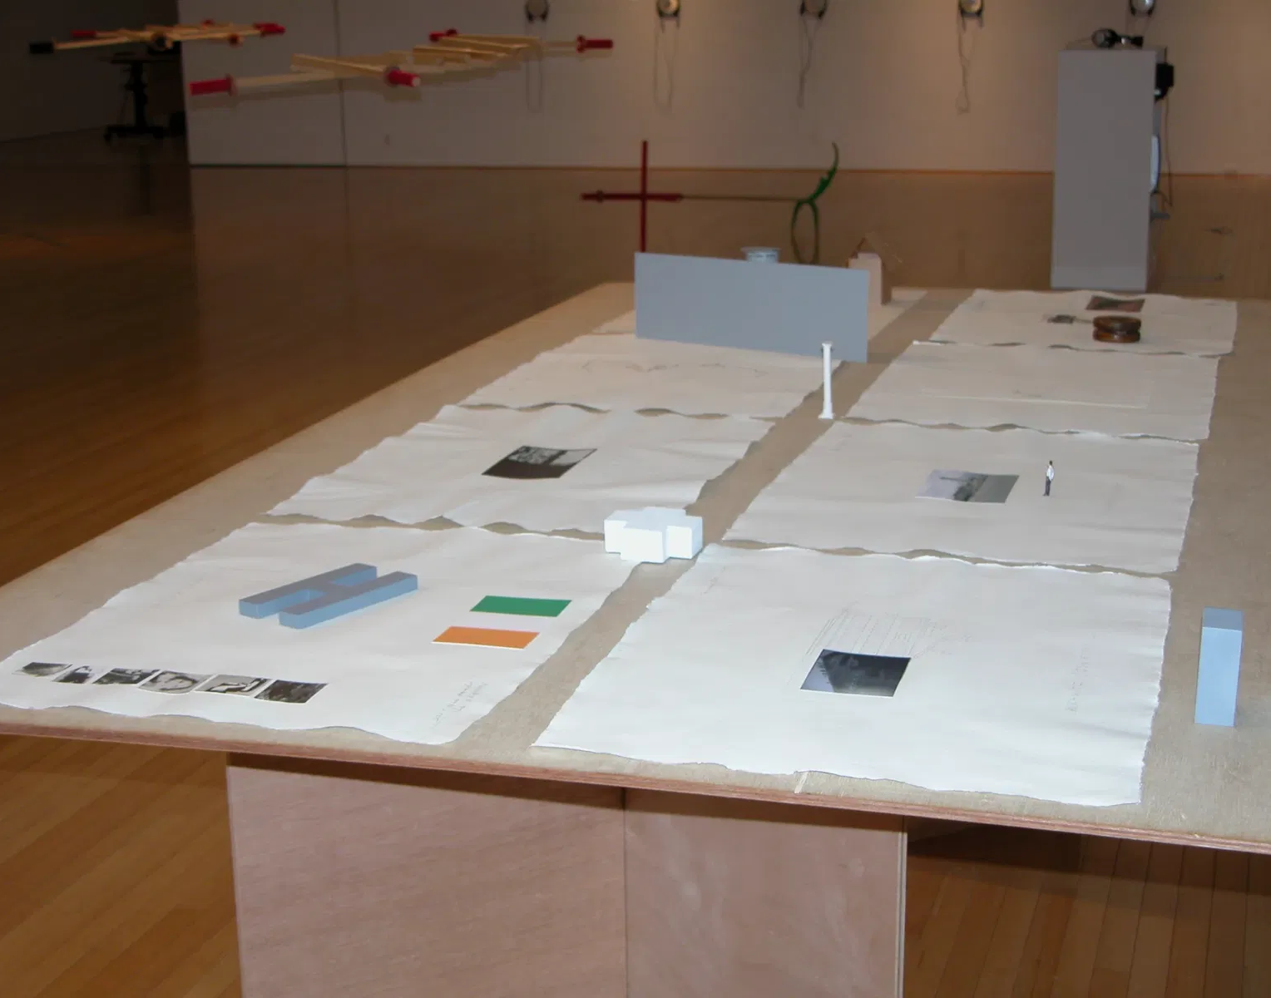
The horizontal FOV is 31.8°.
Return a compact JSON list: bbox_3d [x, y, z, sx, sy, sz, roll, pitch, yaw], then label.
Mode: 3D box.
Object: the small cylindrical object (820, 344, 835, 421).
[{"bbox_3d":[0.310,-0.191,3.585,0.022,0.121,0.022,0,14,0],"label":"small cylindrical object"}]

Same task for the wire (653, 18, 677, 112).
[{"bbox_3d":[0.219,-3.216,16.482,0.182,0.680,0.040,2,14,11],"label":"wire"}]

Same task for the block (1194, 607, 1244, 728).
[{"bbox_3d":[0.572,0.164,2.181,0.037,0.097,0.070,4,14,16],"label":"block"}]

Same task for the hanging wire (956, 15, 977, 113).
[{"bbox_3d":[2.386,-3.131,16.067,0.144,0.714,0.040,2,14,11],"label":"hanging wire"}]

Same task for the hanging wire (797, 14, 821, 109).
[{"bbox_3d":[1.267,-3.195,16.276,0.170,0.678,0.040,2,14,11],"label":"hanging wire"}]

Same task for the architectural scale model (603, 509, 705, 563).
[{"bbox_3d":[0.023,0.045,2.802,0.115,0.040,0.115,4,14,16],"label":"architectural scale model"}]

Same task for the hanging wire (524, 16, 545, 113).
[{"bbox_3d":[-0.754,-3.260,16.667,0.163,0.718,0.040,2,14,11],"label":"hanging wire"}]

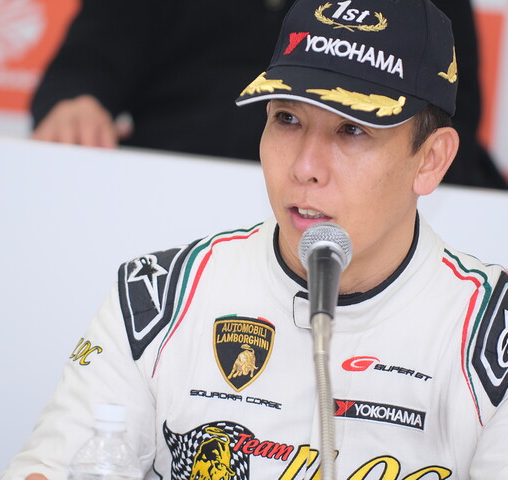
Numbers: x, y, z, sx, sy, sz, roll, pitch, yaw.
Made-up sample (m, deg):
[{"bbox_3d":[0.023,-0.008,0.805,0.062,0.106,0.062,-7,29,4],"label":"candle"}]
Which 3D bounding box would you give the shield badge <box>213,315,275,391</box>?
[{"bbox_3d":[-0.011,0.109,4.900,0.063,0.075,0.005,5,-7,18],"label":"shield badge"}]

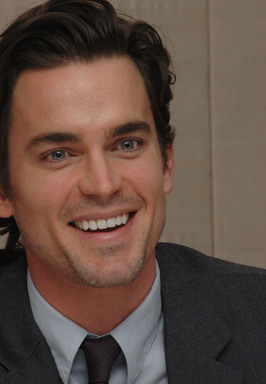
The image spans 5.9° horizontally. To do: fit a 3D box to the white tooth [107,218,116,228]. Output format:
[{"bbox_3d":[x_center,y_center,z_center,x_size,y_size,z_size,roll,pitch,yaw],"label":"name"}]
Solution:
[{"bbox_3d":[-0.019,0.028,2.324,0.009,0.009,0.007,-8,1,-20],"label":"white tooth"}]

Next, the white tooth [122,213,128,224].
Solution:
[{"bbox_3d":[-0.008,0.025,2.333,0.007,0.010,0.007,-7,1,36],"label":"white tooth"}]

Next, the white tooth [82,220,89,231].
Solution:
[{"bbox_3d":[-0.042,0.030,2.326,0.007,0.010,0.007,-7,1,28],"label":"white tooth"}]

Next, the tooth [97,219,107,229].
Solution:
[{"bbox_3d":[-0.027,0.029,2.323,0.009,0.010,0.007,-8,1,-4],"label":"tooth"}]

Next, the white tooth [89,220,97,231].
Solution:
[{"bbox_3d":[-0.035,0.030,2.323,0.007,0.009,0.006,-8,1,10],"label":"white tooth"}]

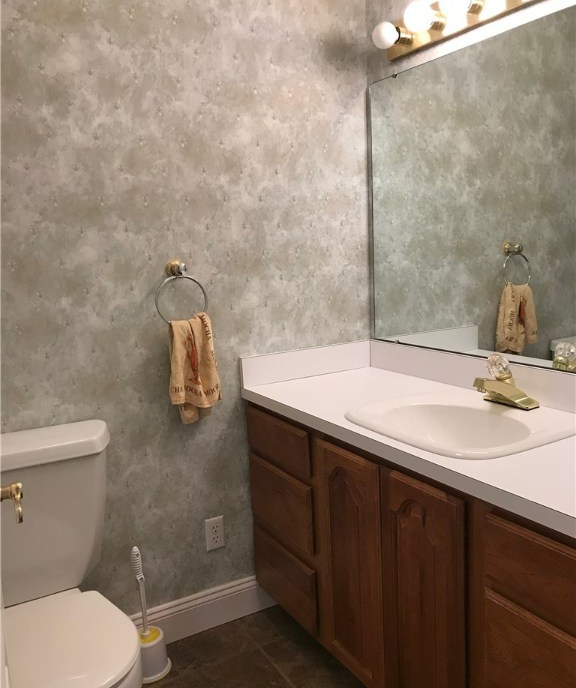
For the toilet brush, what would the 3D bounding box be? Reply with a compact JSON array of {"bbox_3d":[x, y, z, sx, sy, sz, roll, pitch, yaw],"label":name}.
[{"bbox_3d":[-0.450,0.830,1.952,0.132,0.424,0.132,-7,10,-30],"label":"toilet brush"}]

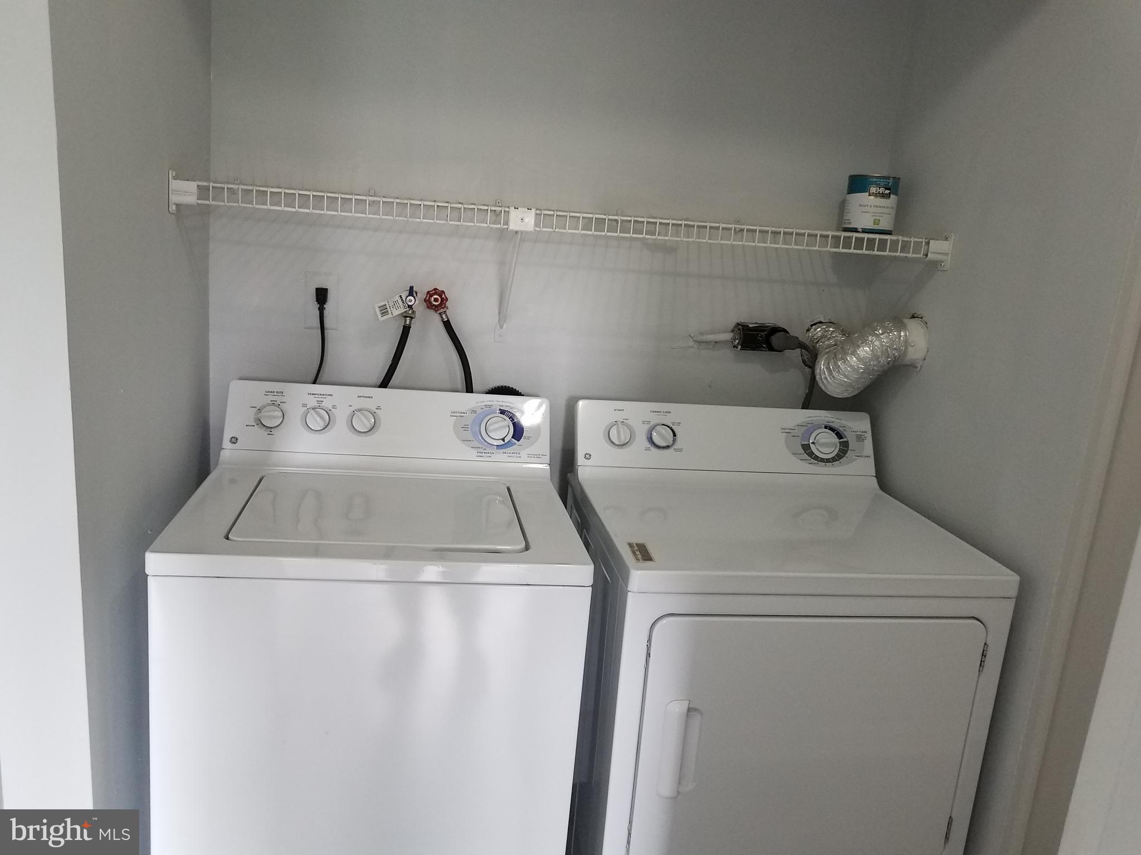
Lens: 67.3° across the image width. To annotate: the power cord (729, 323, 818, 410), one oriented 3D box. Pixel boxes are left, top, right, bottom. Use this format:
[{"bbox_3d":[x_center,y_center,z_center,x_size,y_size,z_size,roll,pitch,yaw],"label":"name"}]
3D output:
[{"bbox_3d":[0.471,-0.150,2.038,0.220,0.195,0.105,2,12,-10],"label":"power cord"}]

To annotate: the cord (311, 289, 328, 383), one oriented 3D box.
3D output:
[{"bbox_3d":[-0.545,-0.203,1.879,0.040,0.215,0.065,2,12,-10],"label":"cord"}]

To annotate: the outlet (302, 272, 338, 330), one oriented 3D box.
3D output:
[{"bbox_3d":[-0.553,-0.281,1.901,0.075,0.123,0.013,2,12,-10],"label":"outlet"}]

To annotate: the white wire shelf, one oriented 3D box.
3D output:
[{"bbox_3d":[0.016,-0.427,1.805,1.535,0.076,0.310,2,12,-10],"label":"white wire shelf"}]

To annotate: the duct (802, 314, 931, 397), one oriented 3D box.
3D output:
[{"bbox_3d":[0.642,-0.171,1.972,0.215,0.180,0.270,2,12,-10],"label":"duct"}]

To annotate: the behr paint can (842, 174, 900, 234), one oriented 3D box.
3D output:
[{"bbox_3d":[0.631,-0.470,1.810,0.108,0.126,0.108,6,12,7],"label":"behr paint can"}]

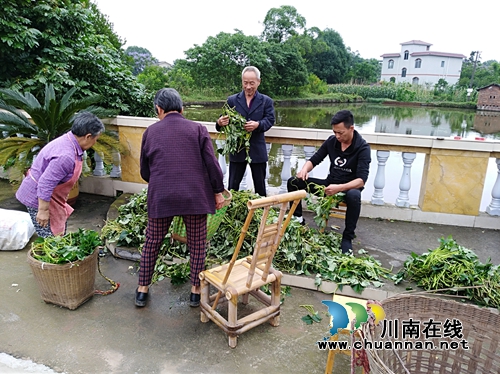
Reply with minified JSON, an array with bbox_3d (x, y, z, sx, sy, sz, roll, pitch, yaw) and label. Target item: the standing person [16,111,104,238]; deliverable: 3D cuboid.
[{"bbox_3d":[-1.448,0.084,2.949,0.650,1.270,0.450,-2,16,-16],"label":"standing person"}]

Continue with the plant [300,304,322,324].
[{"bbox_3d":[0.433,0.874,2.645,0.150,0.060,0.190,9,17,23],"label":"plant"}]

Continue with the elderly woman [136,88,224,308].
[{"bbox_3d":[-0.490,0.088,2.648,0.580,1.500,0.500,0,16,-8],"label":"elderly woman"}]

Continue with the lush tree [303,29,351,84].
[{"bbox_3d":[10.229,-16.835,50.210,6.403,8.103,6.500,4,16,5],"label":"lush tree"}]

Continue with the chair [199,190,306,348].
[{"bbox_3d":[-0.007,0.461,2.337,0.430,0.988,0.520,-10,20,-38],"label":"chair"}]

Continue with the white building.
[{"bbox_3d":[29.270,-20.029,62.602,9.000,8.220,10.000,-9,19,-35],"label":"white building"}]

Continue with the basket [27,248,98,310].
[{"bbox_3d":[-1.317,0.622,2.699,0.460,0.380,0.460,-3,16,-17],"label":"basket"}]

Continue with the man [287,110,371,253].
[{"bbox_3d":[0.757,-0.099,3.599,0.680,1.280,0.720,14,19,35],"label":"man"}]

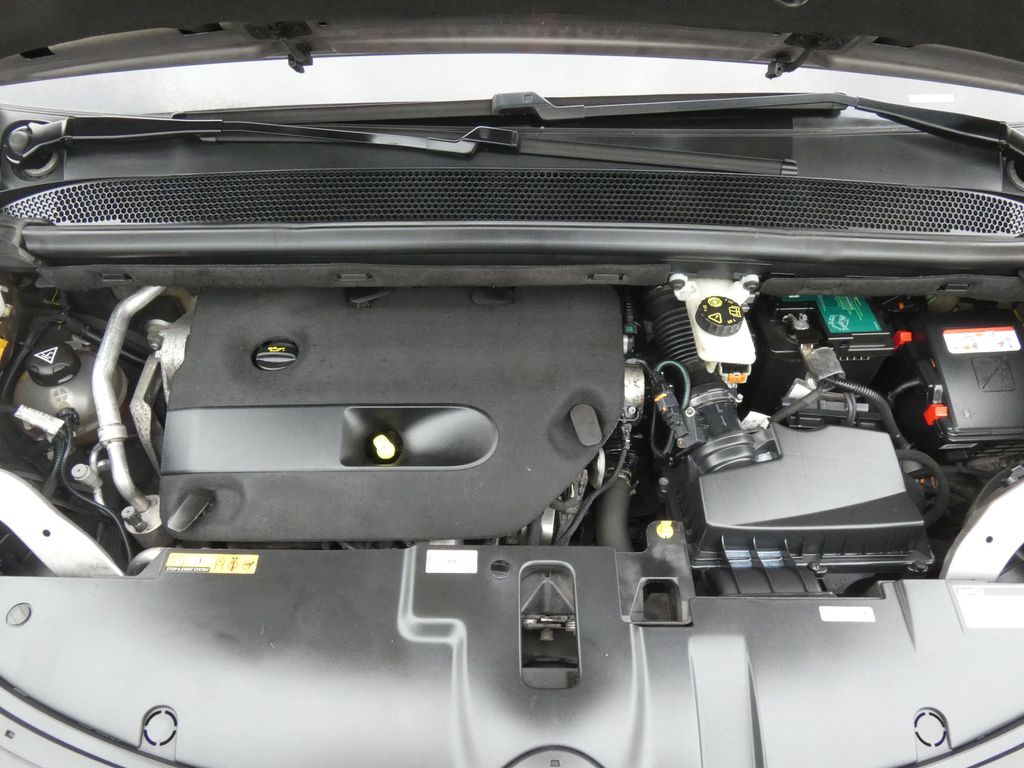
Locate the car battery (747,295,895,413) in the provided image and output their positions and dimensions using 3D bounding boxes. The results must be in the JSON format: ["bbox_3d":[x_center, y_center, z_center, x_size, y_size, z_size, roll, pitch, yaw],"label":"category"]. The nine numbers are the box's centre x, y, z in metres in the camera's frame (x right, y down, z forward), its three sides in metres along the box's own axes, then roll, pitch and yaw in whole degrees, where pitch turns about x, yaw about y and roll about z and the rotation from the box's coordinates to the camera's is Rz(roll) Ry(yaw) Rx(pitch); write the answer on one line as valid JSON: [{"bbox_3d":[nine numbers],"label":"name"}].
[{"bbox_3d":[0.438,-0.088,1.159,0.178,0.190,0.265,0,48,0],"label":"car battery"}]

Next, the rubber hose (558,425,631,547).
[{"bbox_3d":[0.102,0.127,0.915,0.045,0.050,0.155,28,54,23],"label":"rubber hose"}]

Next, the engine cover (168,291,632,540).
[{"bbox_3d":[-0.148,0.026,0.925,0.555,0.090,0.375,0,48,0],"label":"engine cover"}]

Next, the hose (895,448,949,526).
[{"bbox_3d":[0.516,0.131,0.932,0.062,0.045,0.110,0,48,0],"label":"hose"}]

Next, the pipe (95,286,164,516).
[{"bbox_3d":[-0.479,0.001,0.975,0.110,0.110,0.360,0,48,0],"label":"pipe"}]

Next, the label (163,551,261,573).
[{"bbox_3d":[-0.319,0.190,0.784,0.098,0.002,0.025,0,48,0],"label":"label"}]

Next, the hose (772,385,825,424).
[{"bbox_3d":[0.378,0.026,0.979,0.105,0.025,0.022,-28,54,-23],"label":"hose"}]

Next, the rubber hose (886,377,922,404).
[{"bbox_3d":[0.541,0.010,1.020,0.072,0.020,0.015,-26,53,-21],"label":"rubber hose"}]

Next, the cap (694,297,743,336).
[{"bbox_3d":[0.269,-0.088,0.960,0.061,0.024,0.061,0,48,0],"label":"cap"}]

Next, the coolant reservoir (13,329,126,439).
[{"bbox_3d":[-0.592,0.010,1.000,0.140,0.160,0.140,0,48,0],"label":"coolant reservoir"}]

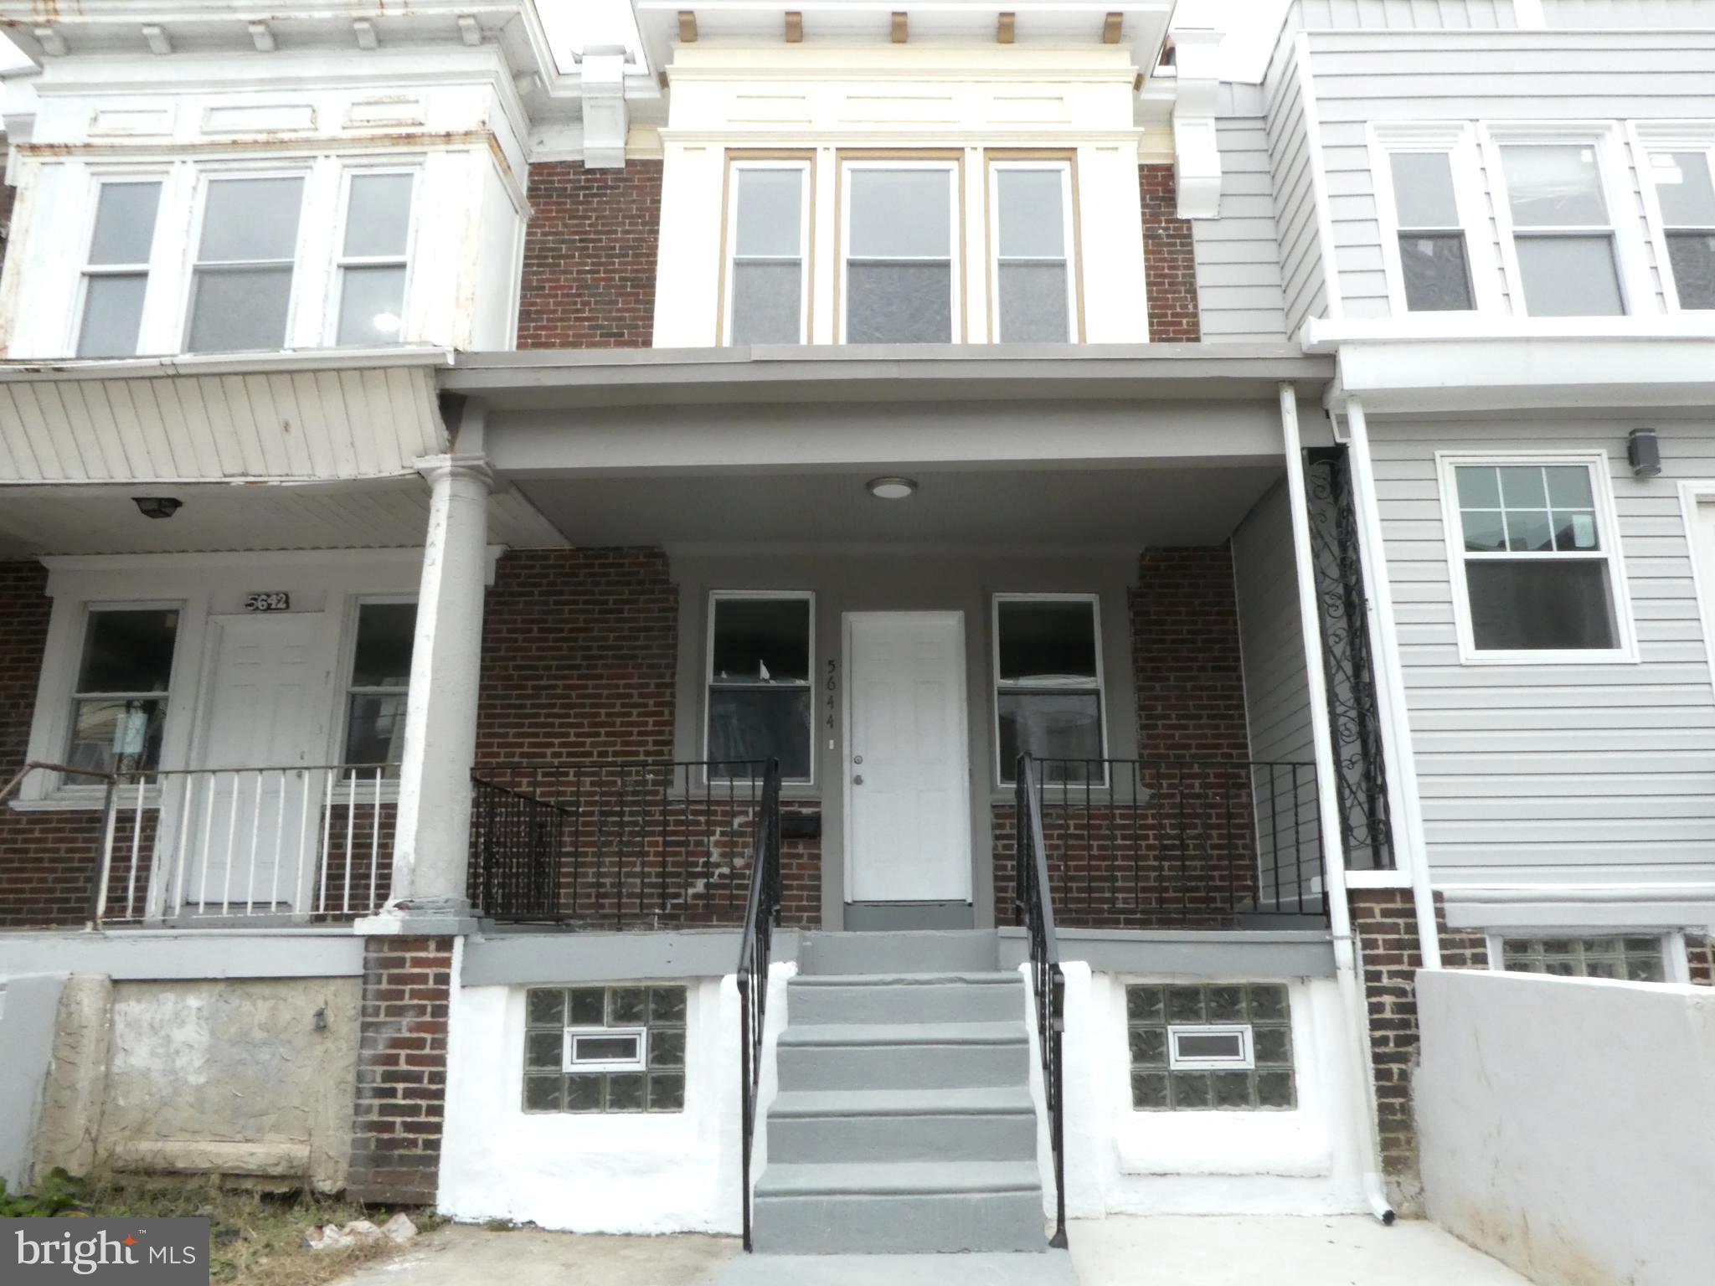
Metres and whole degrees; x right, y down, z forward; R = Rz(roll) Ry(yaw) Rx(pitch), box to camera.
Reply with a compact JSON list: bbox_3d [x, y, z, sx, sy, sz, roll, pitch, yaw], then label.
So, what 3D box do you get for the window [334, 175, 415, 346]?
[{"bbox_3d":[-3.320,-2.642,8.184,0.536,1.443,0.100,-1,-14,-1],"label":"window"}]

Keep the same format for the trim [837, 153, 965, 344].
[{"bbox_3d":[0.303,-2.690,8.276,0.914,1.660,0.120,0,-14,0],"label":"trim"}]

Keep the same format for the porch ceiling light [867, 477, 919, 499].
[{"bbox_3d":[0.219,-0.981,7.612,0.325,0.060,0.325,-1,-13,0],"label":"porch ceiling light"}]

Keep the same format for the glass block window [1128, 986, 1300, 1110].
[{"bbox_3d":[1.656,1.899,5.603,0.759,0.569,0.090,0,-14,0],"label":"glass block window"}]

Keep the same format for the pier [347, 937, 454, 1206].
[{"bbox_3d":[-2.111,2.008,5.687,0.418,1.165,0.420,-1,-13,0],"label":"pier"}]

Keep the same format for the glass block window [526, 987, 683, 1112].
[{"bbox_3d":[-1.213,1.962,5.757,0.785,0.585,0.100,-1,-13,0],"label":"glass block window"}]

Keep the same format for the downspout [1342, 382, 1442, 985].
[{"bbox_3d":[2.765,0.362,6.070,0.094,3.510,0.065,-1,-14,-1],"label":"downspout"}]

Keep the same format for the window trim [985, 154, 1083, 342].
[{"bbox_3d":[1.234,-2.728,8.247,0.656,1.588,0.120,-1,-14,-1],"label":"window trim"}]

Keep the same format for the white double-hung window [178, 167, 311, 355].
[{"bbox_3d":[-4.446,-2.770,8.679,0.820,1.560,0.120,-1,-13,3],"label":"white double-hung window"}]

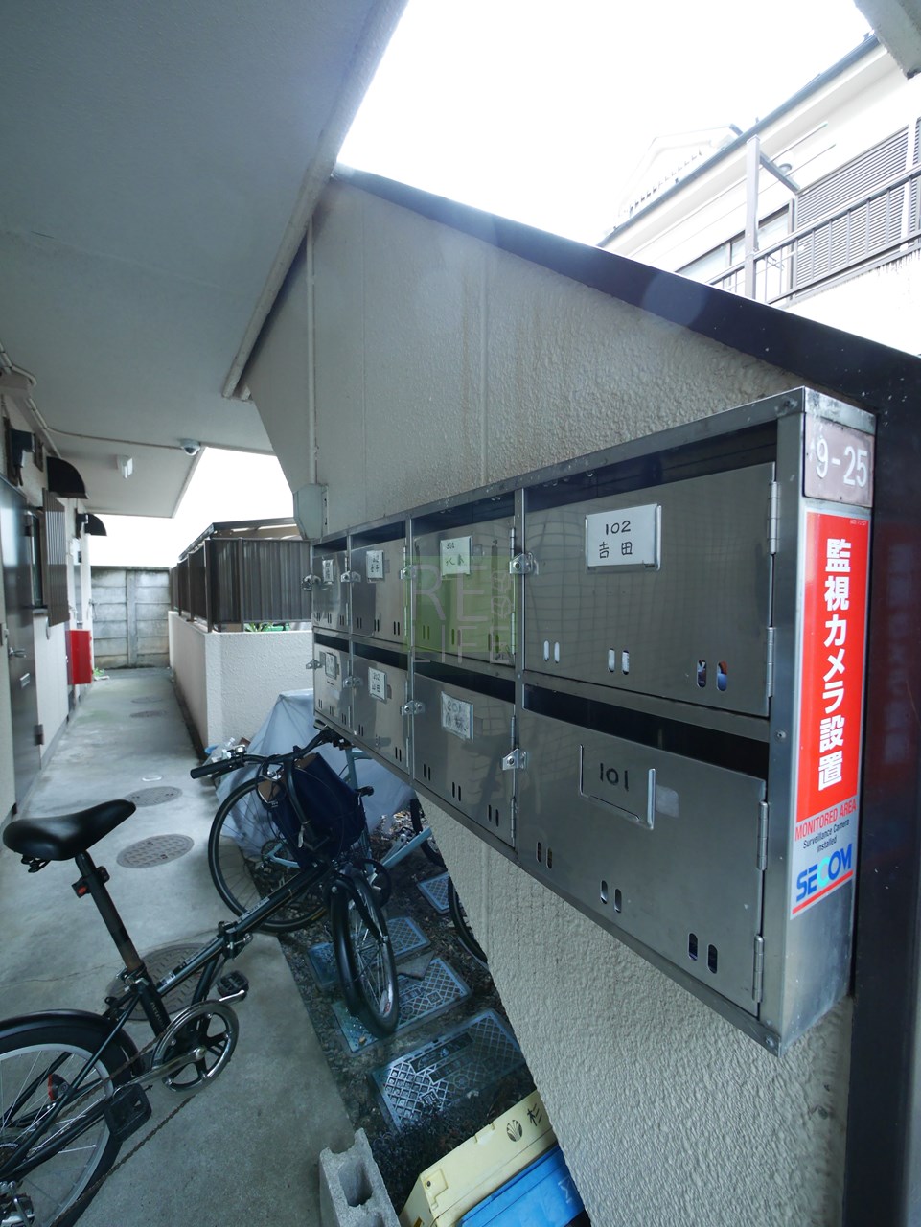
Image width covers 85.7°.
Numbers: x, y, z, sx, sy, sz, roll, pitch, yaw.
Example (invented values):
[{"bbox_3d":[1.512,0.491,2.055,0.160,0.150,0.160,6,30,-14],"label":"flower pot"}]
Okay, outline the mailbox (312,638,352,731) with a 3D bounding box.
[{"bbox_3d":[-0.273,0.170,1.271,0.121,0.220,0.287,-1,3,-32],"label":"mailbox"}]

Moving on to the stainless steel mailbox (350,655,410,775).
[{"bbox_3d":[-0.114,0.180,1.022,0.121,0.220,0.287,-1,3,-32],"label":"stainless steel mailbox"}]

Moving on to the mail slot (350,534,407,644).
[{"bbox_3d":[-0.114,-0.055,1.013,0.121,0.220,0.287,-1,3,-32],"label":"mail slot"}]

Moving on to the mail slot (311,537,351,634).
[{"bbox_3d":[-0.272,-0.065,1.262,0.121,0.220,0.287,-1,3,-32],"label":"mail slot"}]

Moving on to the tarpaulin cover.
[{"bbox_3d":[-0.690,0.879,2.970,1.320,0.950,0.680,0,2,7],"label":"tarpaulin cover"}]

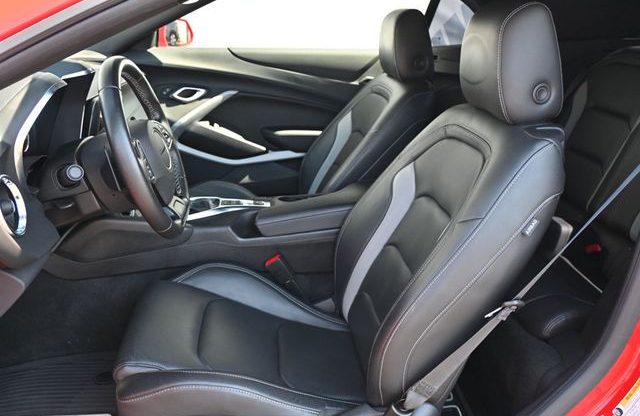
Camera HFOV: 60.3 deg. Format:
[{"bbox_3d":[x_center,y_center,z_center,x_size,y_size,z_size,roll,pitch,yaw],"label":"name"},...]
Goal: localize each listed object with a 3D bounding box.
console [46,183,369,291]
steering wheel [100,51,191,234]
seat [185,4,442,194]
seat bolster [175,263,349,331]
[{"bbox_3d":[-0.267,0.060,1.524,0.880,0.240,0.270,-1,19,-6],"label":"console"},{"bbox_3d":[-0.352,-0.114,1.075,0.100,0.355,0.365,-17,19,0],"label":"steering wheel"},{"bbox_3d":[-0.059,-0.161,1.859,0.840,0.960,0.540,-1,19,-6],"label":"seat"},{"bbox_3d":[-0.141,0.247,1.407,0.460,0.125,0.145,14,16,-11],"label":"seat bolster"}]

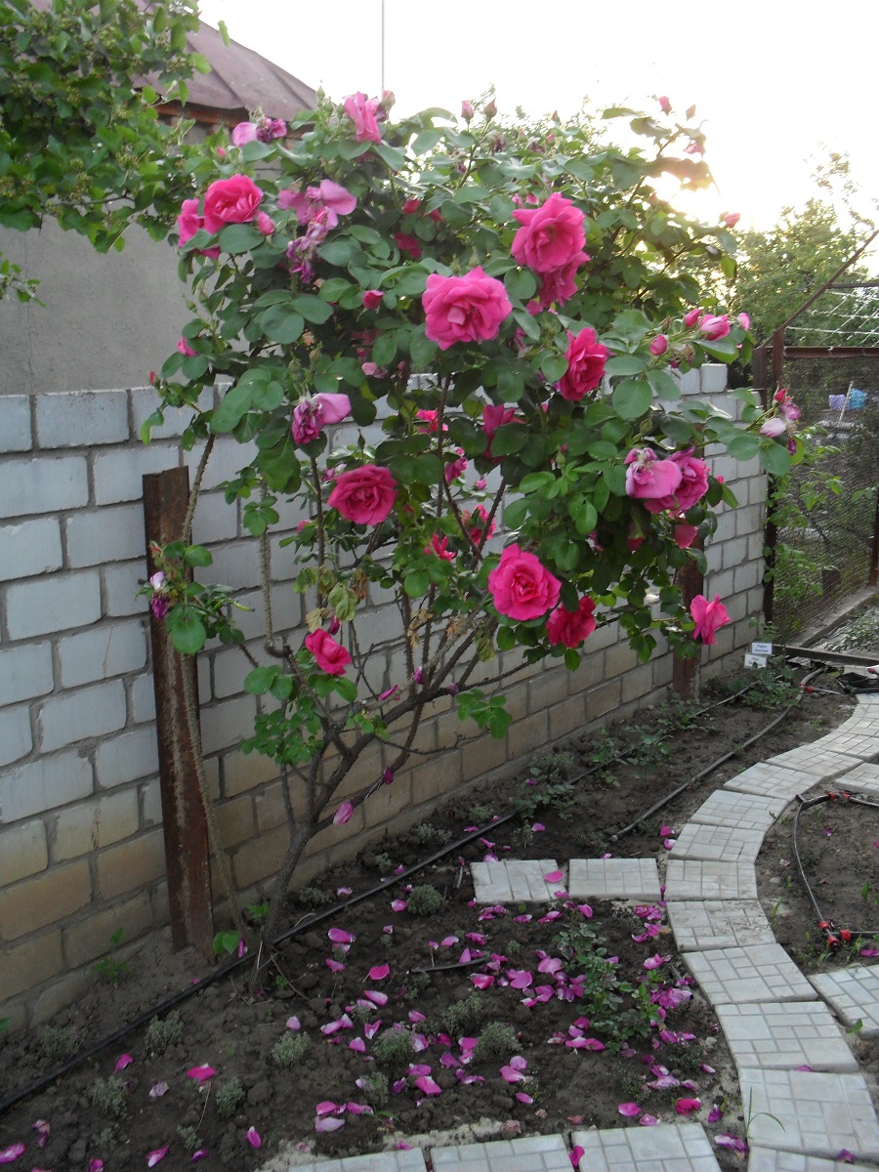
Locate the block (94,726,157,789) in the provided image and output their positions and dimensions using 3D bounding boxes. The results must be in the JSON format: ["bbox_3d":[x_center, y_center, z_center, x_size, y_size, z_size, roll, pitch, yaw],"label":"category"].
[{"bbox_3d":[-0.817,0.424,3.083,0.120,0.125,0.254,8,14,38],"label":"block"}]

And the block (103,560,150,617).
[{"bbox_3d":[-0.795,-0.020,3.077,0.110,0.118,0.250,7,14,38],"label":"block"}]

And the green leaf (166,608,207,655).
[{"bbox_3d":[-0.554,0.098,2.600,0.077,0.099,0.030,-5,12,-20],"label":"green leaf"}]

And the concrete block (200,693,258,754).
[{"bbox_3d":[-0.647,0.379,3.293,0.120,0.125,0.254,8,14,38],"label":"concrete block"}]

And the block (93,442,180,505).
[{"bbox_3d":[-0.796,-0.289,2.988,0.120,0.125,0.254,8,14,38],"label":"block"}]

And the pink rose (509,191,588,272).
[{"bbox_3d":[0.207,-0.670,2.250,0.138,0.148,0.085,0,11,9],"label":"pink rose"}]

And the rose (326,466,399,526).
[{"bbox_3d":[-0.159,-0.187,2.450,0.135,0.120,0.080,-2,11,-3],"label":"rose"}]

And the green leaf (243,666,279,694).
[{"bbox_3d":[-0.406,0.215,2.700,0.080,0.062,0.030,-5,12,-20],"label":"green leaf"}]

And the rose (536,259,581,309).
[{"bbox_3d":[0.249,-0.633,2.450,0.105,0.117,0.085,-4,11,-12],"label":"rose"}]

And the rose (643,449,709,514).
[{"bbox_3d":[0.498,-0.222,2.500,0.136,0.136,0.090,-4,11,-12],"label":"rose"}]

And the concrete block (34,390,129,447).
[{"bbox_3d":[-0.888,-0.406,2.850,0.120,0.125,0.254,8,14,38],"label":"concrete block"}]

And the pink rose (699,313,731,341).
[{"bbox_3d":[0.499,-0.470,2.150,0.058,0.048,0.052,1,12,13],"label":"pink rose"}]

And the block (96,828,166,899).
[{"bbox_3d":[-0.815,0.709,3.088,0.090,0.121,0.252,8,15,38],"label":"block"}]

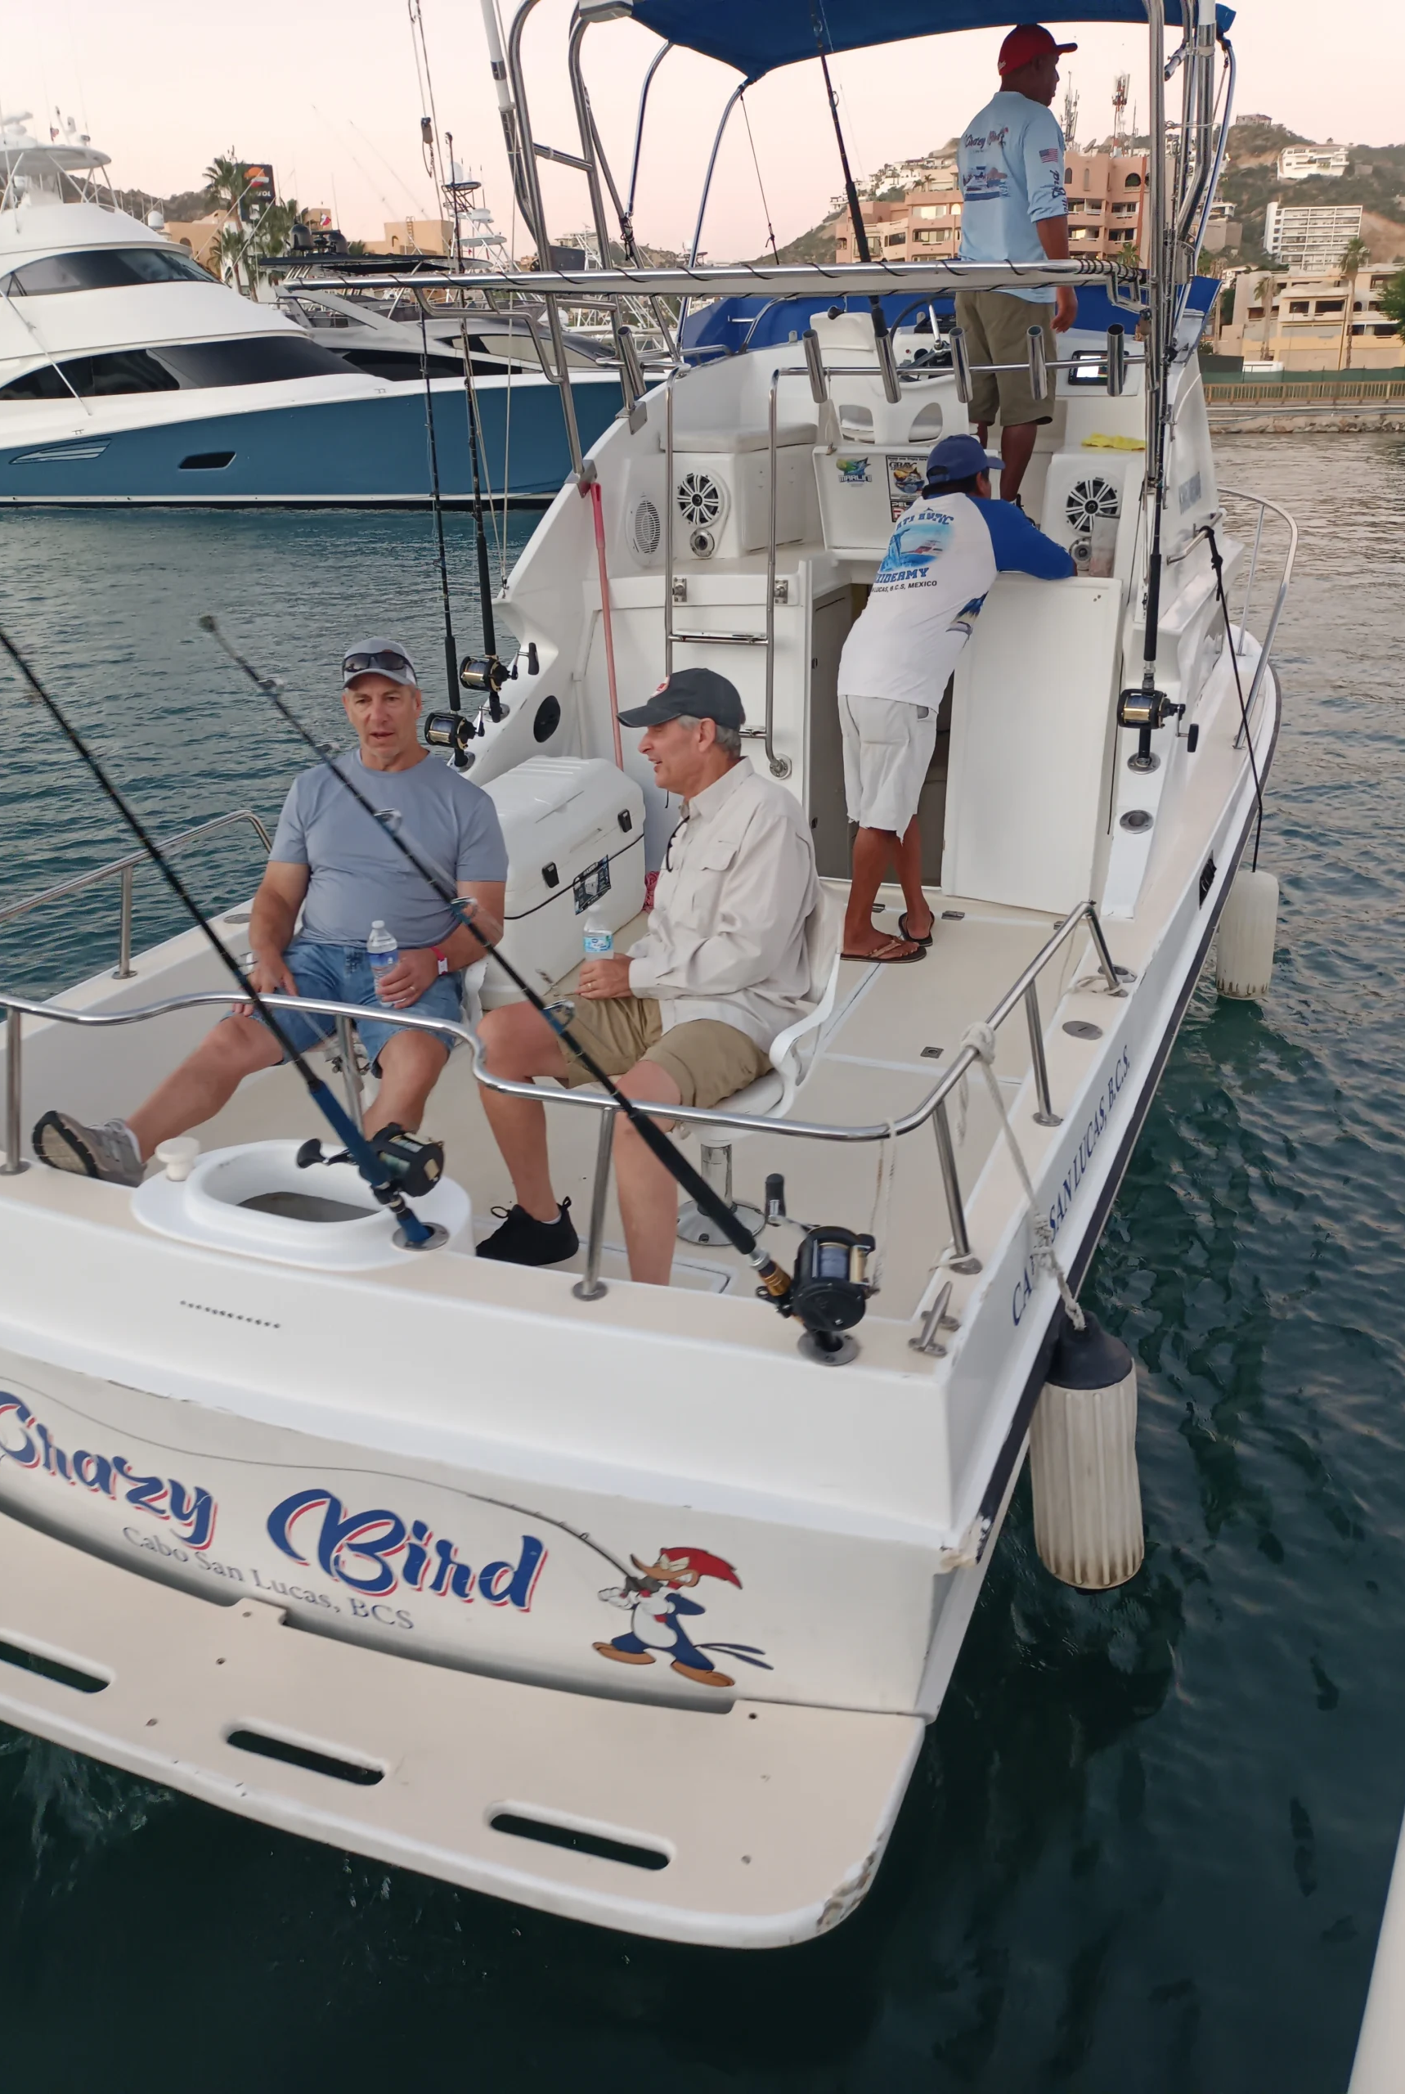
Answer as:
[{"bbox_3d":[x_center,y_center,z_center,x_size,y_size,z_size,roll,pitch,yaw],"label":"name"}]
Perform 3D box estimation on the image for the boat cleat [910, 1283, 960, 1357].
[{"bbox_3d":[0.360,0.428,2.321,0.064,0.052,0.190,8,25,21],"label":"boat cleat"}]

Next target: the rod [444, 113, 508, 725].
[{"bbox_3d":[-0.559,-1.424,3.739,0.140,1.454,0.120,-2,24,0],"label":"rod"}]

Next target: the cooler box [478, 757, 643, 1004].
[{"bbox_3d":[-0.597,-0.592,5.054,0.480,0.550,0.920,8,25,21],"label":"cooler box"}]

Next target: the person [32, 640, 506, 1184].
[{"bbox_3d":[-0.923,-0.249,3.394,0.900,1.220,0.830,4,24,12],"label":"person"}]

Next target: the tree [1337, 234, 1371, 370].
[{"bbox_3d":[52.299,-59.141,121.623,2.600,11.600,2.600,8,25,21],"label":"tree"}]

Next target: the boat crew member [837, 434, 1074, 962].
[{"bbox_3d":[0.830,-1.202,5.215,0.780,1.650,0.520,-17,29,-33],"label":"boat crew member"}]

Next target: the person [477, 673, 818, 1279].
[{"bbox_3d":[-0.105,-0.136,3.225,0.780,1.290,0.580,-12,26,-25],"label":"person"}]

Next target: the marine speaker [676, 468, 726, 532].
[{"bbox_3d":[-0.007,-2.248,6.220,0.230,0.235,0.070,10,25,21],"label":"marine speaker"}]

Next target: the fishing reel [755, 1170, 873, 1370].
[{"bbox_3d":[0.169,0.317,2.180,0.150,0.150,0.220,-1,59,24],"label":"fishing reel"}]

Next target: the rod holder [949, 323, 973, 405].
[{"bbox_3d":[0.874,-2.293,5.090,0.053,0.270,0.053,2,51,21],"label":"rod holder"}]

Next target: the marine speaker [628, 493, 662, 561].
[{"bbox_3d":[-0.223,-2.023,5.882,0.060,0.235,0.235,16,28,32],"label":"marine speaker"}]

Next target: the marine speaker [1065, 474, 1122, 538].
[{"bbox_3d":[1.532,-2.113,5.905,0.220,0.235,0.080,8,25,21],"label":"marine speaker"}]

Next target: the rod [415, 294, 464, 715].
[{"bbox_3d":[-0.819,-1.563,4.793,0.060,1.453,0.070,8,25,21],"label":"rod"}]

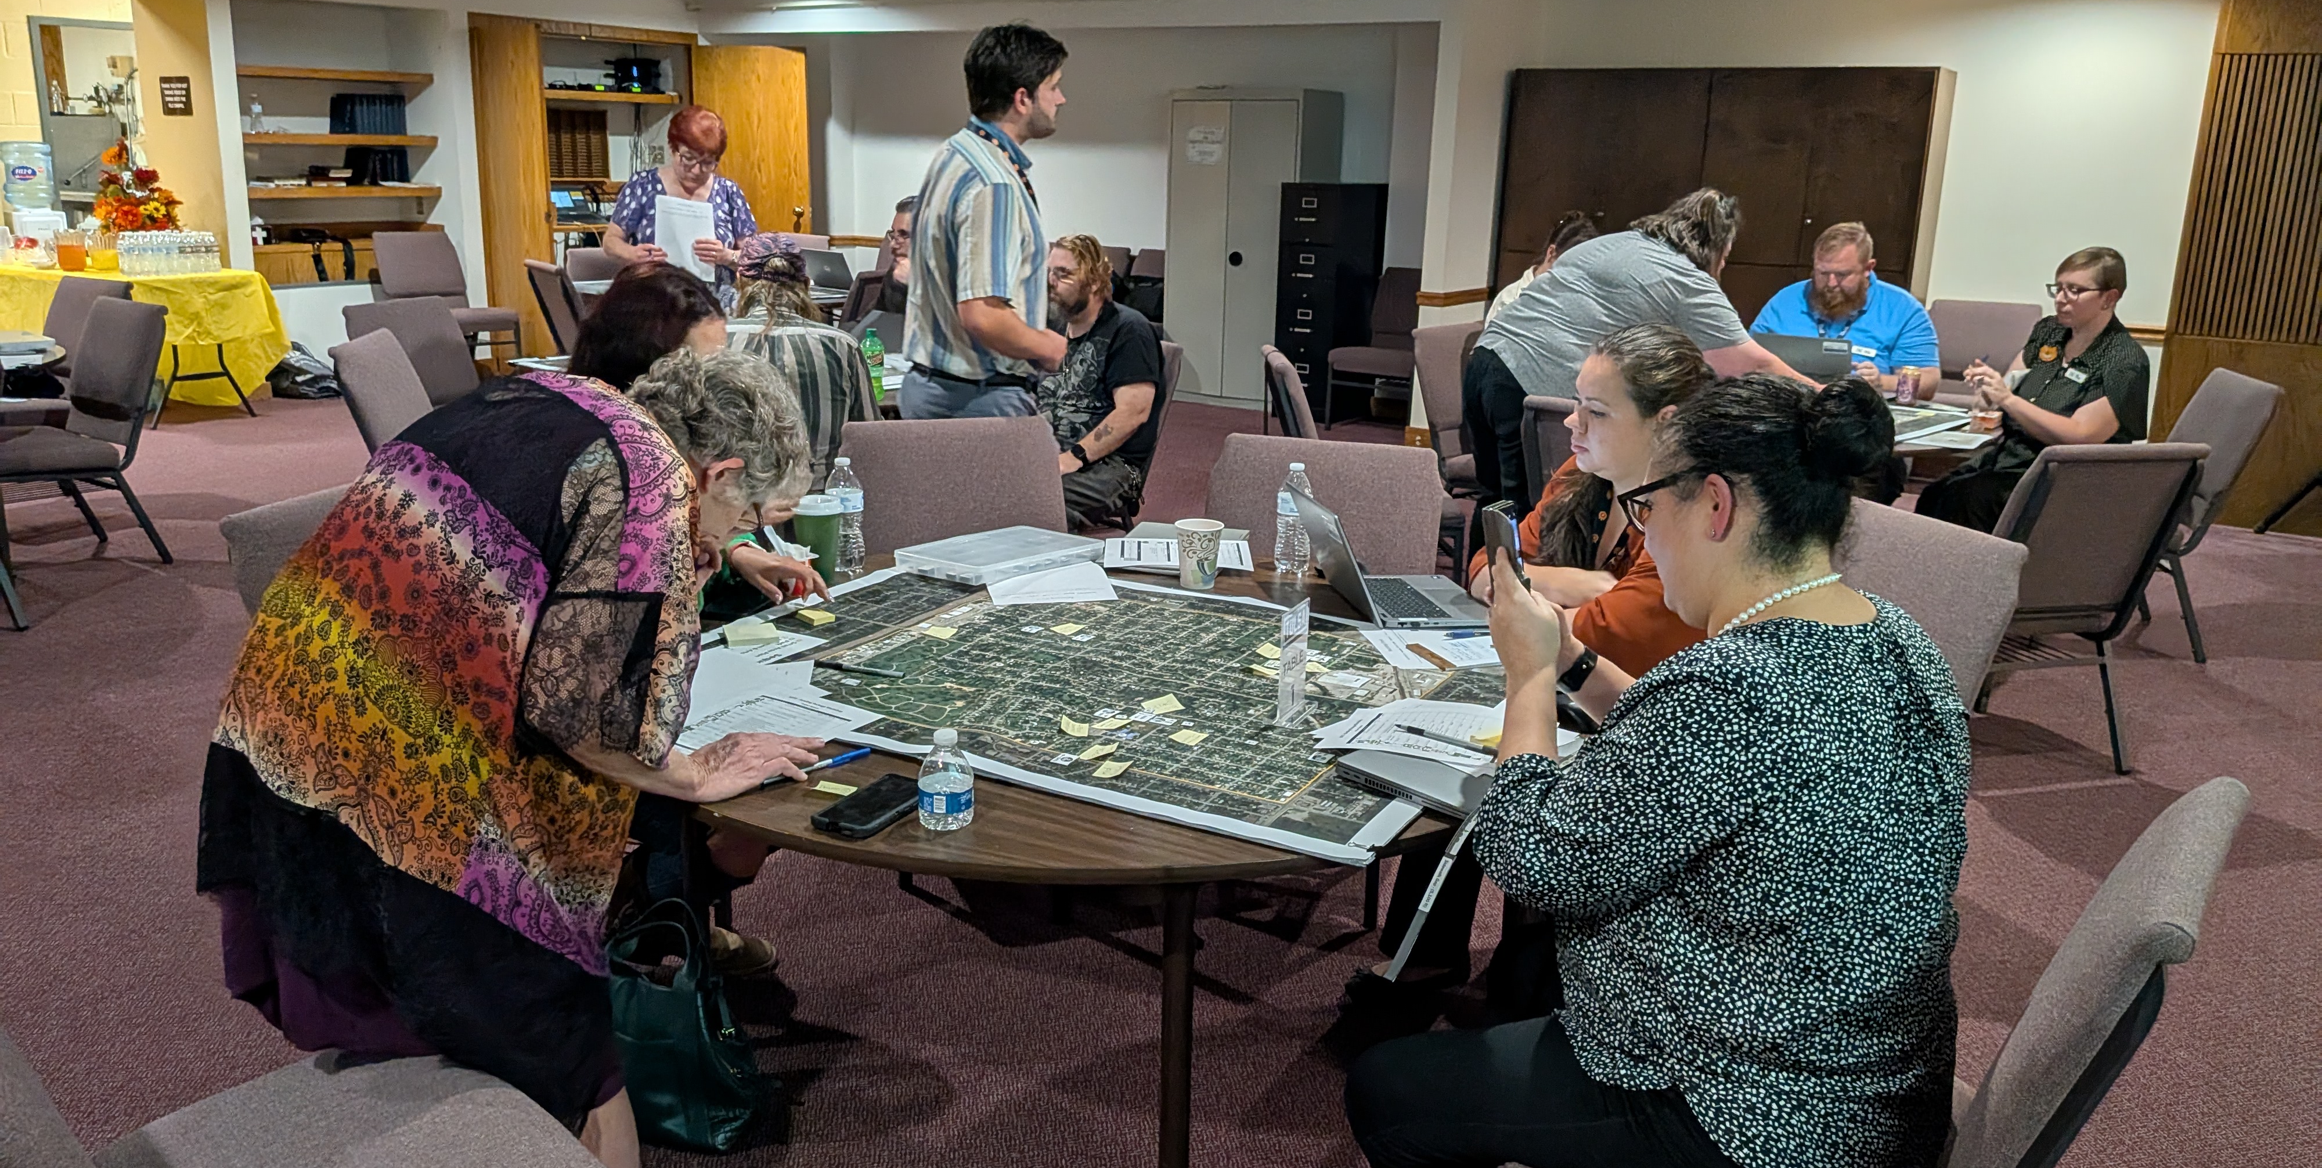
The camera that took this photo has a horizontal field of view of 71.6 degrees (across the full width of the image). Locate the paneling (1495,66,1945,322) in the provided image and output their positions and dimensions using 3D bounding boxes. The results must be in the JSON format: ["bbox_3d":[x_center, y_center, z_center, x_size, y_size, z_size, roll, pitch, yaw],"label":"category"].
[{"bbox_3d":[2.831,-1.671,8.359,2.030,1.880,0.500,12,19,32],"label":"paneling"}]

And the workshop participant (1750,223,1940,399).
[{"bbox_3d":[2.378,-0.602,5.707,0.660,1.300,0.800,7,16,19],"label":"workshop participant"}]

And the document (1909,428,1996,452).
[{"bbox_3d":[2.411,-0.440,4.931,0.216,0.003,0.280,14,20,36],"label":"document"}]

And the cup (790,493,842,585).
[{"bbox_3d":[-0.634,-0.083,2.968,0.094,0.156,0.094,1,16,0],"label":"cup"}]

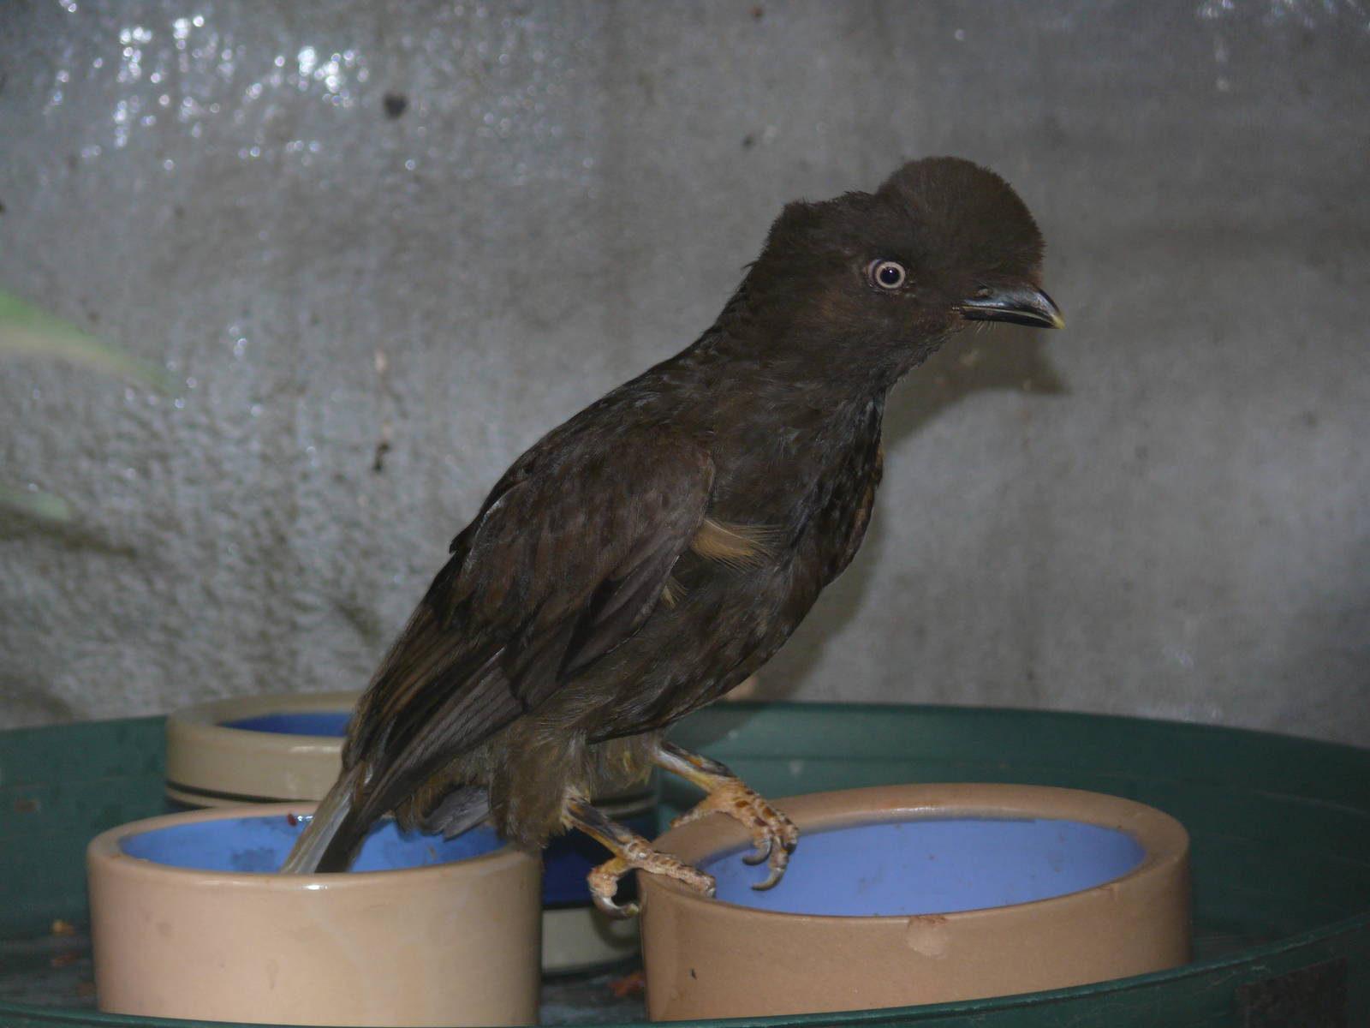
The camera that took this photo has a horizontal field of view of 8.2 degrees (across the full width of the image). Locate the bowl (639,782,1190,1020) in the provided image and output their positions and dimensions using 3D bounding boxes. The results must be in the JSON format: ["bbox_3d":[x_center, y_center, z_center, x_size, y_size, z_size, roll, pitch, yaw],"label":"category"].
[{"bbox_3d":[0.064,0.120,2.605,0.149,0.055,0.149,-2,10,0],"label":"bowl"}]

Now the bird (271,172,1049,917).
[{"bbox_3d":[-0.004,0.007,2.600,0.209,0.202,0.090,0,8,10],"label":"bird"}]

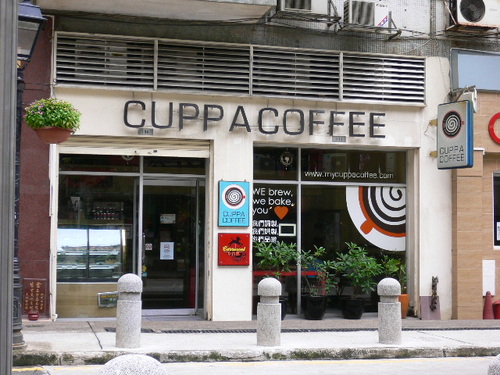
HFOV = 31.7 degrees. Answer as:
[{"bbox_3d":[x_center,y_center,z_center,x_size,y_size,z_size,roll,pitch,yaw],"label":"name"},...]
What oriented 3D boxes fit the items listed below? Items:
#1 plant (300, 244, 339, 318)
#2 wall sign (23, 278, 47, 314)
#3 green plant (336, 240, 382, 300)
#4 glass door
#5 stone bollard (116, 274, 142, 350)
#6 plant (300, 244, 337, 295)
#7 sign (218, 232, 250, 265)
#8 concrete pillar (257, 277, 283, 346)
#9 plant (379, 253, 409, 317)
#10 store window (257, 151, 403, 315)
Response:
[{"bbox_3d":[1.167,1.564,14.631,0.550,1.222,0.500,1,-3,-16],"label":"plant"},{"bbox_3d":[-3.099,1.574,12.702,0.336,0.516,0.050,1,-4,-16],"label":"wall sign"},{"bbox_3d":[1.738,1.327,14.092,0.770,0.892,0.700,0,-3,0],"label":"green plant"},{"bbox_3d":[-1.252,0.948,14.202,0.988,2.192,0.080,1,-3,-16],"label":"glass door"},{"bbox_3d":[-1.419,1.452,10.400,0.290,0.866,0.290,1,-4,-16],"label":"stone bollard"},{"bbox_3d":[1.168,1.378,14.641,0.551,0.851,0.500,1,-3,-16],"label":"plant"},{"bbox_3d":[-0.236,0.955,13.488,0.490,0.501,0.040,1,-4,-16],"label":"sign"},{"bbox_3d":[0.243,1.613,11.408,0.312,0.875,0.312,0,-3,0],"label":"concrete pillar"},{"bbox_3d":[2.472,1.678,15.034,0.359,1.091,0.380,1,-3,-16],"label":"plant"},{"bbox_3d":[1.321,0.686,14.376,2.693,2.720,0.120,1,-4,-16],"label":"store window"}]

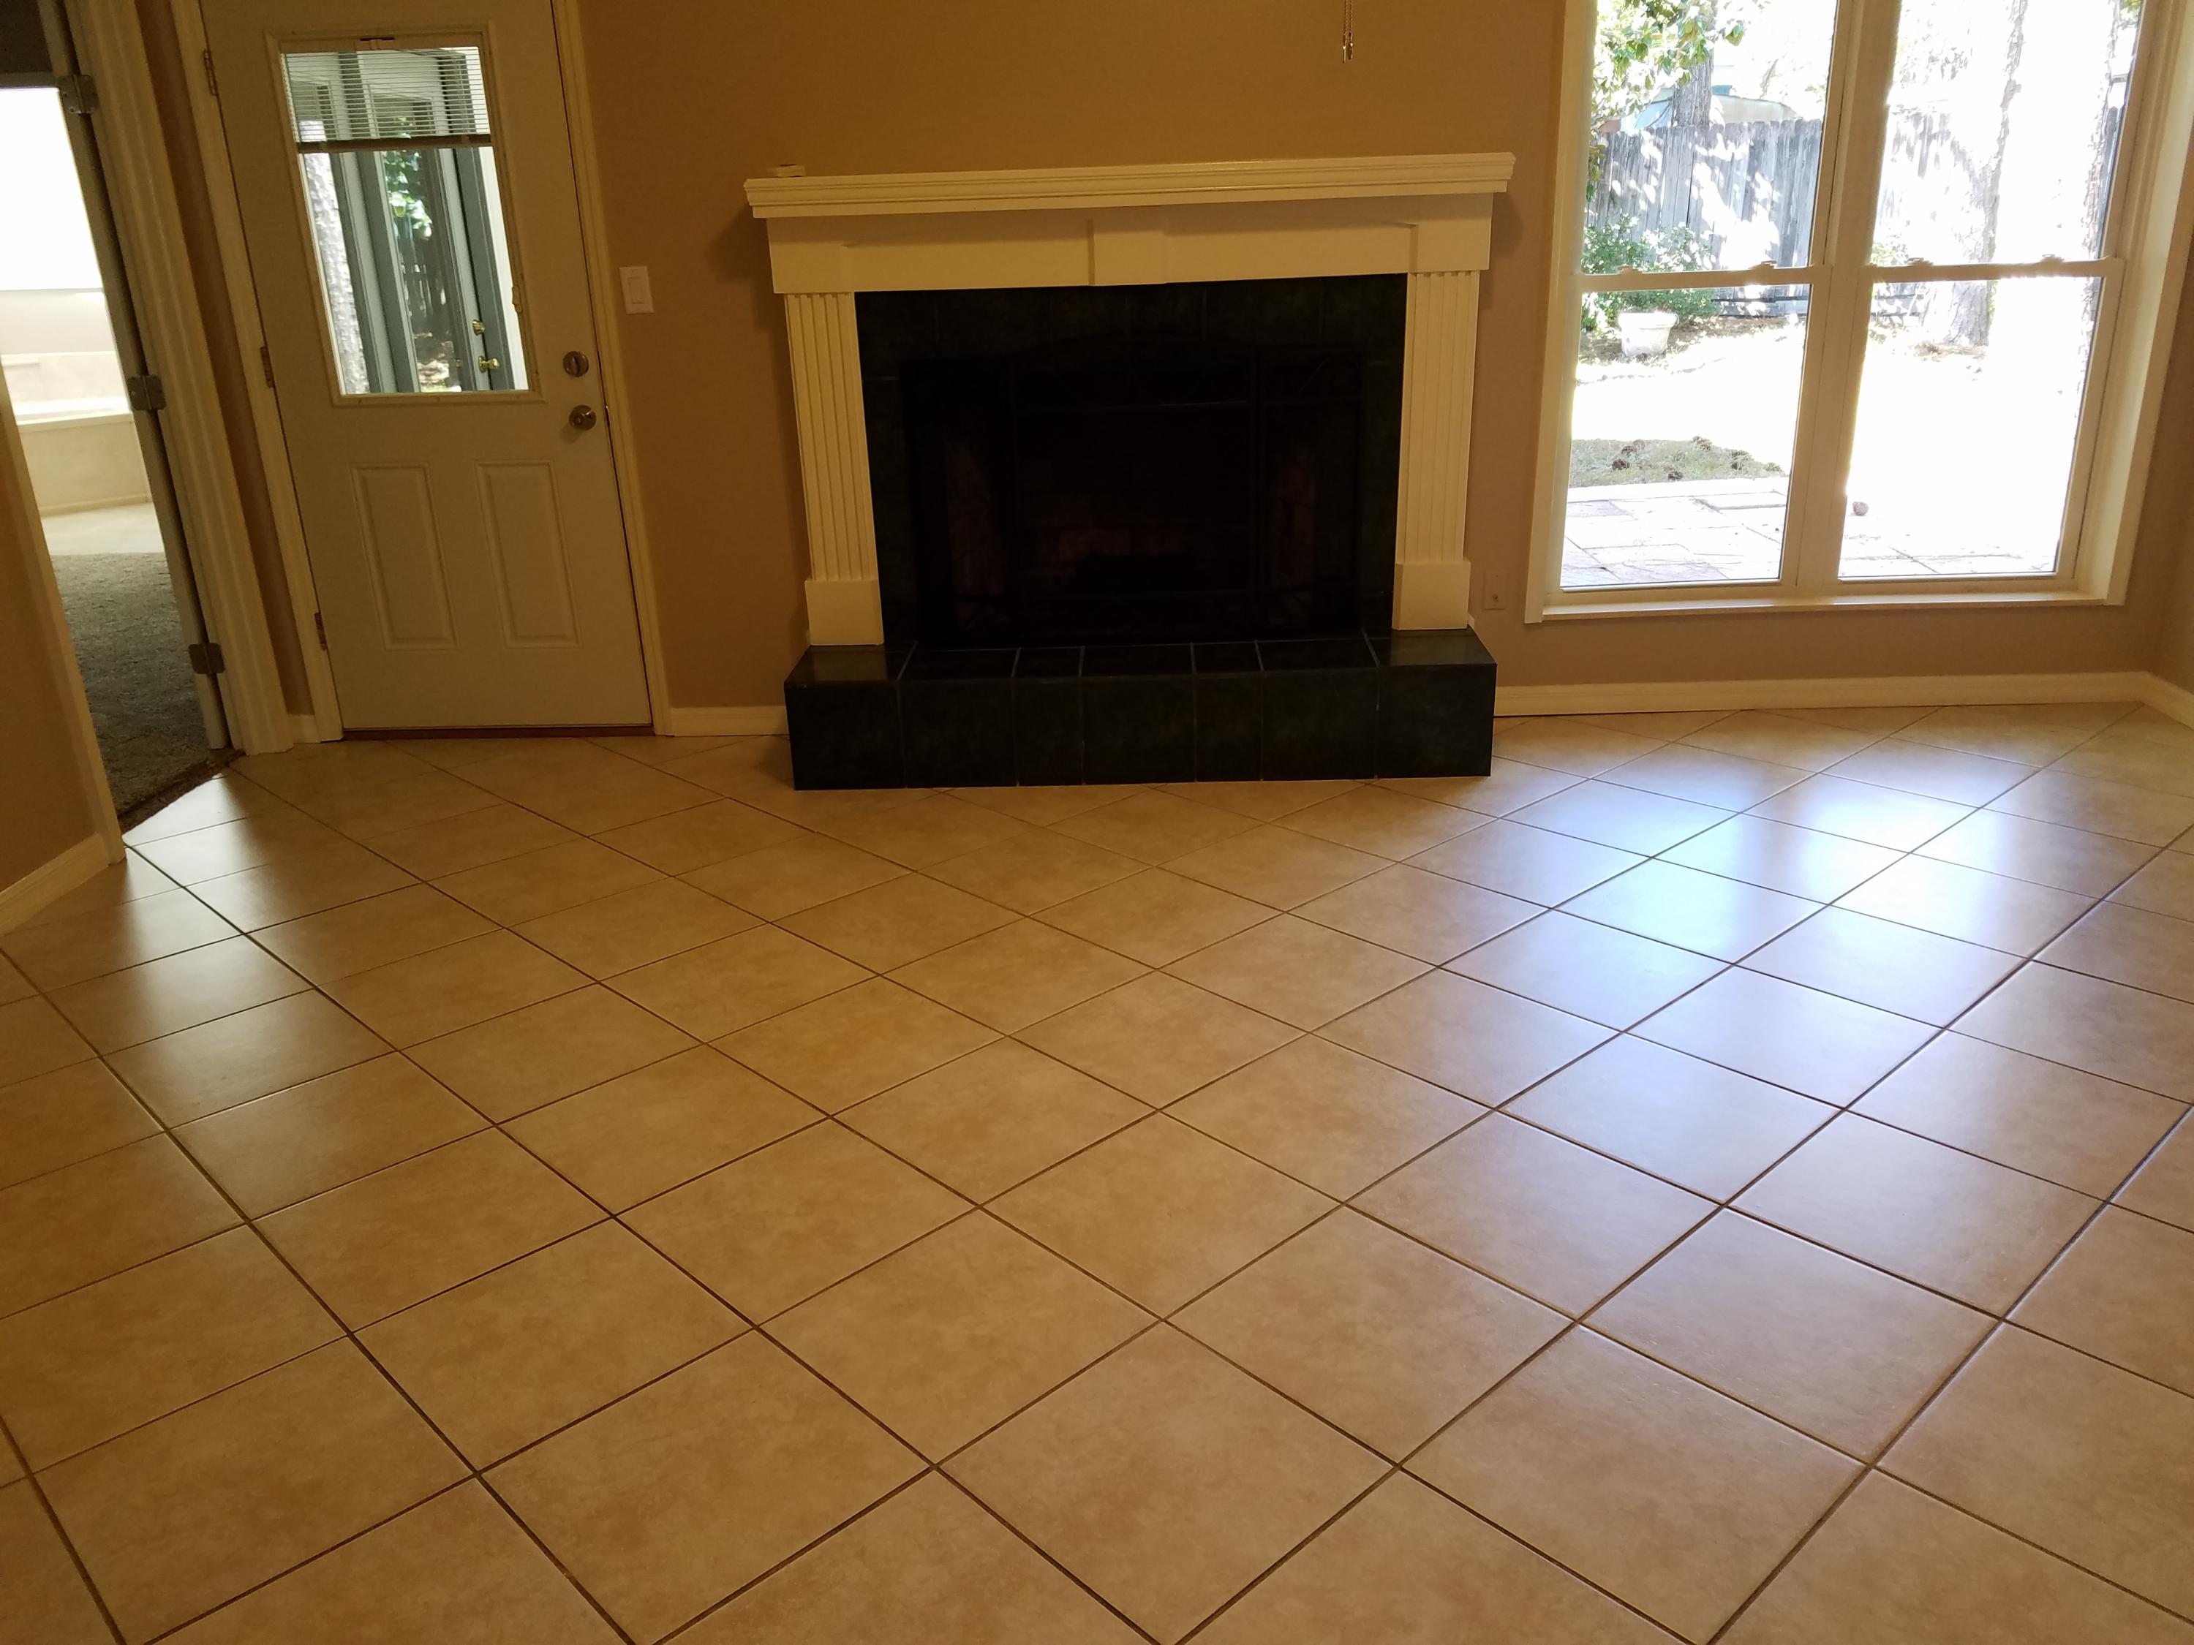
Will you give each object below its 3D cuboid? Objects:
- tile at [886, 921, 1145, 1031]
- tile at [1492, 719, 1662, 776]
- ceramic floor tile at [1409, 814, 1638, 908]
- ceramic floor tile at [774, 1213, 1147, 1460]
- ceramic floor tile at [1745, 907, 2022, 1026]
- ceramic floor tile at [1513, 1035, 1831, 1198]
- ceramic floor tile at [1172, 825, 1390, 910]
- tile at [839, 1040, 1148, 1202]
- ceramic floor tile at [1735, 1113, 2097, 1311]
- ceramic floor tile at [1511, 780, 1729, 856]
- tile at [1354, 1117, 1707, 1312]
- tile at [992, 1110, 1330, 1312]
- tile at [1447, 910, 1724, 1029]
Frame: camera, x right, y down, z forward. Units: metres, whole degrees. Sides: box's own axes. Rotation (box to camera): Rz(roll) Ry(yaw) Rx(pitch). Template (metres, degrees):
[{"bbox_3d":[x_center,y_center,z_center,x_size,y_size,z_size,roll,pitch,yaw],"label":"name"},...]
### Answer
[{"bbox_3d":[-0.160,0.311,3.334,0.397,0.010,0.397,-19,26,-40],"label":"tile"},{"bbox_3d":[1.320,-0.211,4.634,0.397,0.010,0.397,-19,26,-40],"label":"tile"},{"bbox_3d":[0.982,0.090,3.748,0.397,0.010,0.397,-19,26,-39],"label":"ceramic floor tile"},{"bbox_3d":[-0.190,0.696,2.271,0.397,0.010,0.397,-19,26,-40],"label":"ceramic floor tile"},{"bbox_3d":[1.549,0.280,3.255,0.397,0.010,0.397,-19,26,-40],"label":"ceramic floor tile"},{"bbox_3d":[0.935,0.472,2.687,0.397,0.010,0.397,-19,26,-39],"label":"ceramic floor tile"},{"bbox_3d":[0.417,0.102,3.770,0.397,0.010,0.397,-19,26,-40],"label":"ceramic floor tile"},{"bbox_3d":[-0.175,0.498,2.793,0.396,0.010,0.396,-19,26,-39],"label":"tile"},{"bbox_3d":[1.267,0.593,2.556,0.399,0.010,0.399,-19,26,-39],"label":"ceramic floor tile"},{"bbox_3d":[1.322,-0.011,4.152,0.396,0.010,0.396,-19,26,-40],"label":"ceramic floor tile"},{"bbox_3d":[0.660,0.584,2.498,0.397,0.010,0.397,-19,26,-40],"label":"tile"},{"bbox_3d":[0.095,0.582,2.458,0.397,0.010,0.397,-19,26,-40],"label":"tile"},{"bbox_3d":[0.968,0.288,3.263,0.396,0.010,0.396,-19,26,-39],"label":"tile"}]

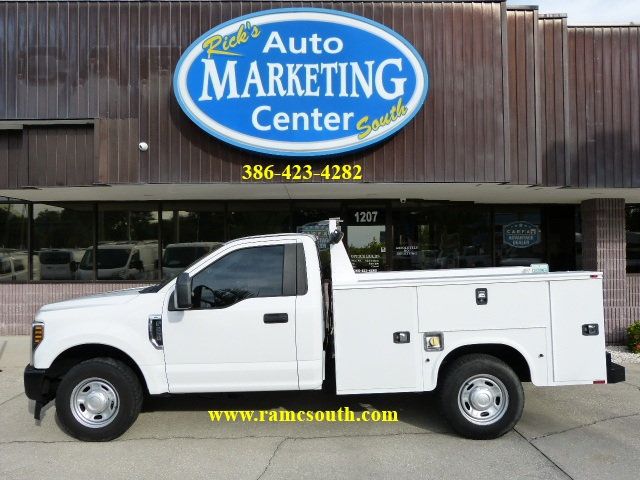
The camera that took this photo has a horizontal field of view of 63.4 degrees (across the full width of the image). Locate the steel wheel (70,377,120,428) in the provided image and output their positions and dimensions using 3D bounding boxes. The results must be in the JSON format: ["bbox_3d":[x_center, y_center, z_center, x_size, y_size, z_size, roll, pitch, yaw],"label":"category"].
[{"bbox_3d":[-2.092,1.520,4.910,0.468,0.468,0.180,-1,-1,1],"label":"steel wheel"}]

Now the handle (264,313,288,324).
[{"bbox_3d":[-0.401,0.720,4.745,0.225,0.098,0.055,-1,-1,1],"label":"handle"}]

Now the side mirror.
[{"bbox_3d":[-1.208,0.456,4.580,0.140,0.325,0.260,0,-1,-11],"label":"side mirror"}]

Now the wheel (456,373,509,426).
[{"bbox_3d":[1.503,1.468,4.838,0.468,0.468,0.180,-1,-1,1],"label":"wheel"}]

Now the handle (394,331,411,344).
[{"bbox_3d":[0.747,0.892,4.735,0.155,0.115,0.045,-3,-1,1],"label":"handle"}]

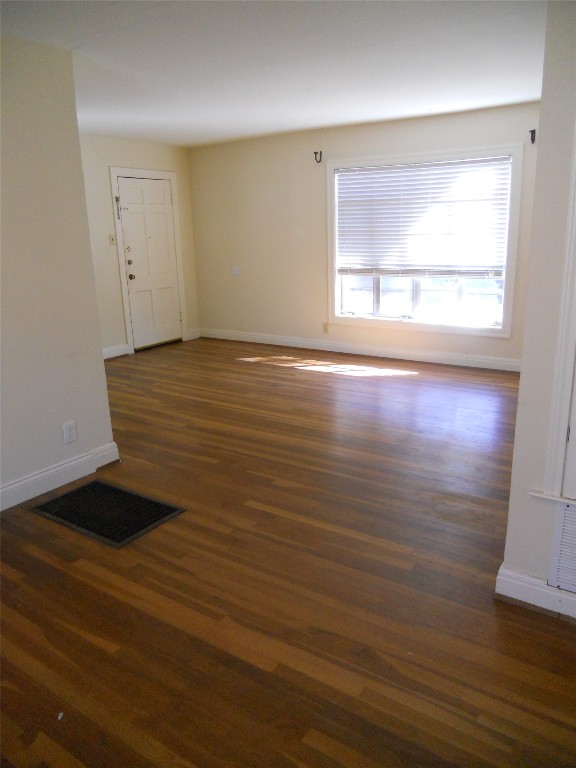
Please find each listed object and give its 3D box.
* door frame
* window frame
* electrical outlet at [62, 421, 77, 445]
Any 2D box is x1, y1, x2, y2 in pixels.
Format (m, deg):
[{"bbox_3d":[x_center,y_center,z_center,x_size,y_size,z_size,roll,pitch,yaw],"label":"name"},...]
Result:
[{"bbox_3d":[-1.693,-1.500,7.360,0.120,2.135,1.031,8,18,33],"label":"door frame"},{"bbox_3d":[1.347,-1.459,6.300,2.064,1.803,0.110,8,18,33],"label":"window frame"},{"bbox_3d":[-1.302,0.290,3.569,0.012,0.121,0.078,8,18,33],"label":"electrical outlet"}]

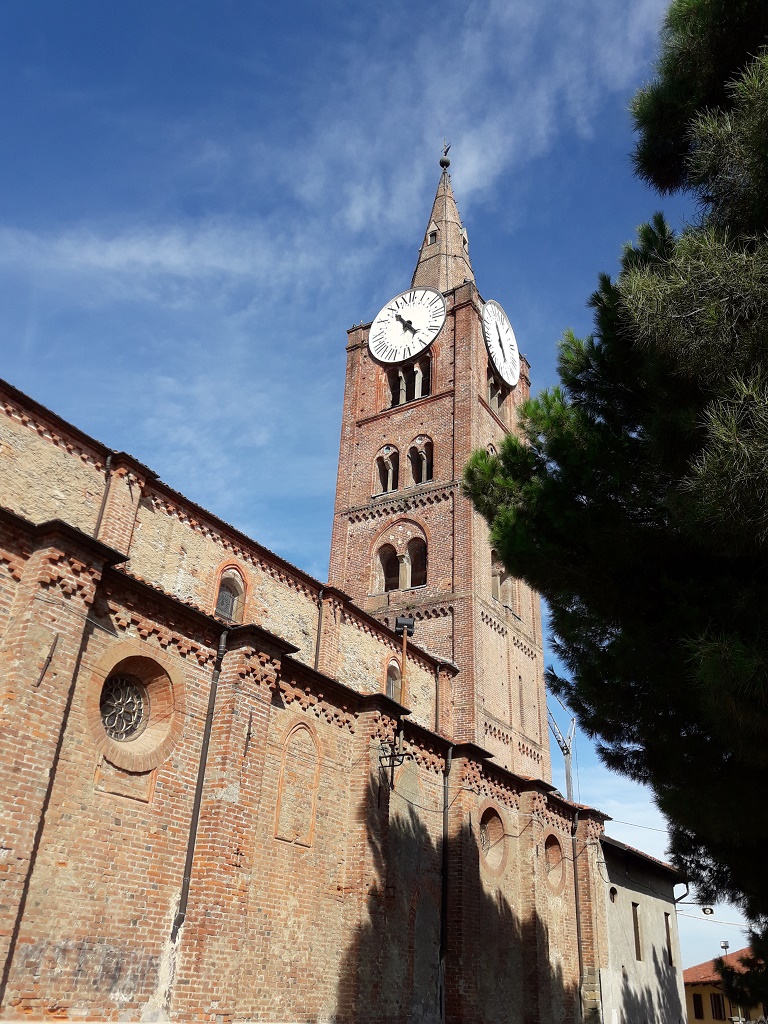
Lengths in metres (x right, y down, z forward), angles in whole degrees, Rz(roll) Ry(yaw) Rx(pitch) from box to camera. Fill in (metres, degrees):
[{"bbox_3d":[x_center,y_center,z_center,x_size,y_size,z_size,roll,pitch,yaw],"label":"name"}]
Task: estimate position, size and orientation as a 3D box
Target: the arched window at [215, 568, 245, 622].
[{"bbox_3d":[-4.129,2.278,21.888,0.300,1.580,1.000,-15,-34,29],"label":"arched window"}]

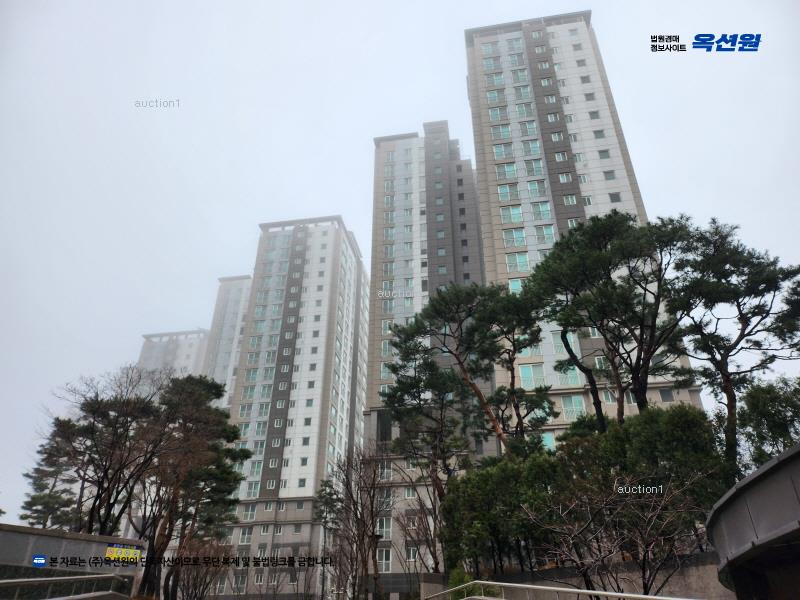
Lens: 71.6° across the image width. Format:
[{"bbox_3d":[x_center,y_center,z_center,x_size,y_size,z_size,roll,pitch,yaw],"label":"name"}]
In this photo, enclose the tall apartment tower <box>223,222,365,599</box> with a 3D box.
[{"bbox_3d":[-16.130,18.516,94.960,15.700,64.000,25.000,-5,-31,9],"label":"tall apartment tower"}]

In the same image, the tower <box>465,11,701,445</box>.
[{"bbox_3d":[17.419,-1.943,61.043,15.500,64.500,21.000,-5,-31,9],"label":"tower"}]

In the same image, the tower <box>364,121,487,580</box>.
[{"bbox_3d":[5.386,6.284,75.621,15.600,65.500,20.000,-5,-31,9],"label":"tower"}]

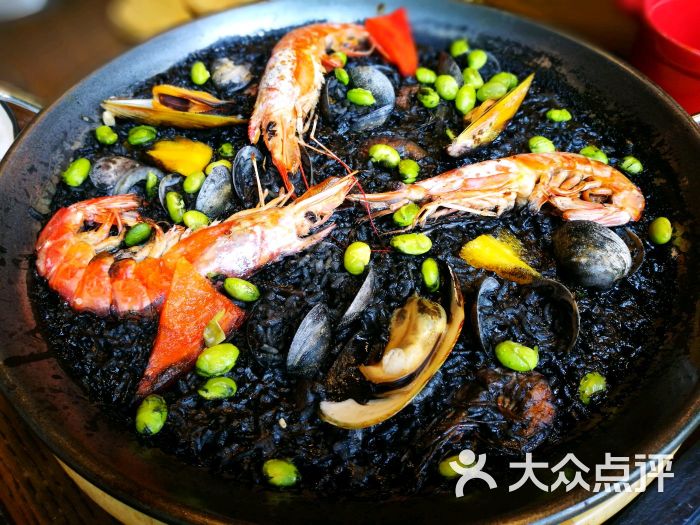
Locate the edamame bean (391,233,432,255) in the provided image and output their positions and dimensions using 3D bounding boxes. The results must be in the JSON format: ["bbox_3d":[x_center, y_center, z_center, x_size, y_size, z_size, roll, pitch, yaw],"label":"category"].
[{"bbox_3d":[0.026,-0.008,0.231,0.017,0.008,0.010,6,51,6],"label":"edamame bean"}]

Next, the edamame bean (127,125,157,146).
[{"bbox_3d":[-0.107,-0.065,0.281,0.015,0.008,0.011,-28,56,-21],"label":"edamame bean"}]

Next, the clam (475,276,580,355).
[{"bbox_3d":[0.066,0.020,0.202,0.039,0.015,0.035,9,54,9],"label":"clam"}]

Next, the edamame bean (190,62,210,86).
[{"bbox_3d":[-0.091,-0.115,0.331,0.011,0.010,0.020,-10,52,-7],"label":"edamame bean"}]

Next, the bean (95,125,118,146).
[{"bbox_3d":[-0.126,-0.066,0.282,0.015,0.008,0.010,32,58,24],"label":"bean"}]

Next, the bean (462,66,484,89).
[{"bbox_3d":[0.069,-0.104,0.306,0.010,0.008,0.016,-14,52,-11],"label":"bean"}]

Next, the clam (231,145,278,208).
[{"bbox_3d":[-0.048,-0.043,0.273,0.024,0.018,0.031,-1,51,0],"label":"clam"}]

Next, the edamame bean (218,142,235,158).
[{"bbox_3d":[-0.060,-0.054,0.265,0.010,0.007,0.009,-18,54,-11],"label":"edamame bean"}]

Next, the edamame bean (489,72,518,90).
[{"bbox_3d":[0.080,-0.095,0.287,0.017,0.010,0.011,-18,54,-11],"label":"edamame bean"}]

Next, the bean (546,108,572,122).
[{"bbox_3d":[0.112,-0.079,0.291,0.014,0.007,0.010,3,51,4],"label":"bean"}]

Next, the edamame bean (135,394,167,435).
[{"bbox_3d":[-0.066,0.051,0.183,0.011,0.010,0.015,4,53,5],"label":"edamame bean"}]

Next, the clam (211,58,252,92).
[{"bbox_3d":[-0.078,-0.123,0.360,0.028,0.019,0.026,4,52,5],"label":"clam"}]

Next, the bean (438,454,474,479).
[{"bbox_3d":[0.039,0.075,0.201,0.015,0.009,0.009,-15,52,-10],"label":"bean"}]

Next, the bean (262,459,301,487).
[{"bbox_3d":[-0.022,0.068,0.176,0.013,0.008,0.009,15,52,13],"label":"bean"}]

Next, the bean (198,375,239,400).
[{"bbox_3d":[-0.045,0.043,0.189,0.014,0.008,0.009,-7,53,-3],"label":"bean"}]

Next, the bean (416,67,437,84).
[{"bbox_3d":[0.041,-0.100,0.292,0.013,0.009,0.011,23,57,18],"label":"bean"}]

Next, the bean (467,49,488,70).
[{"bbox_3d":[0.084,-0.135,0.362,0.013,0.013,0.013,5,52,5],"label":"bean"}]

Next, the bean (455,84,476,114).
[{"bbox_3d":[0.058,-0.082,0.274,0.011,0.011,0.018,8,54,8],"label":"bean"}]

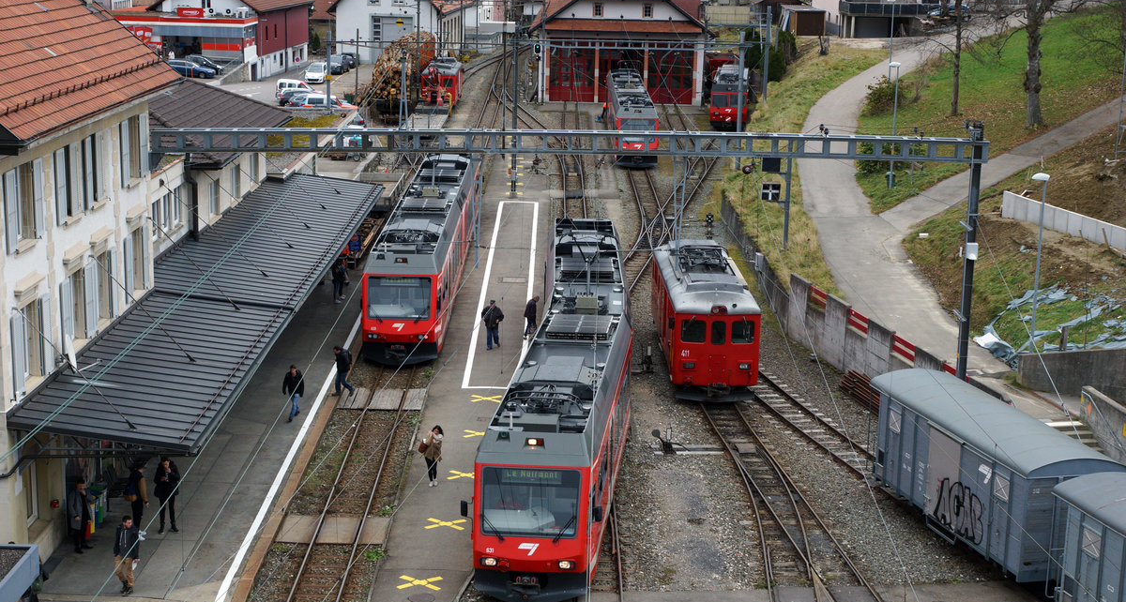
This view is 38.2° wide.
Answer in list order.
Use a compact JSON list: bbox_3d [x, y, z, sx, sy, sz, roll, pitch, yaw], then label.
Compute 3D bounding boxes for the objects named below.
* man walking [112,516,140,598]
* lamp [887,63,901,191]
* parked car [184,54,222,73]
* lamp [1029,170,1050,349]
[{"bbox_3d":[-9.515,5.534,35.479,0.580,1.784,0.480,1,13,0],"label":"man walking"},{"bbox_3d":[15.237,-8.125,75.345,0.650,6.000,0.300,1,13,0],"label":"lamp"},{"bbox_3d":[-34.452,-22.484,155.500,4.150,1.580,1.780,6,14,21],"label":"parked car"},{"bbox_3d":[14.221,-0.938,49.103,0.600,5.800,0.300,-1,13,-8],"label":"lamp"}]

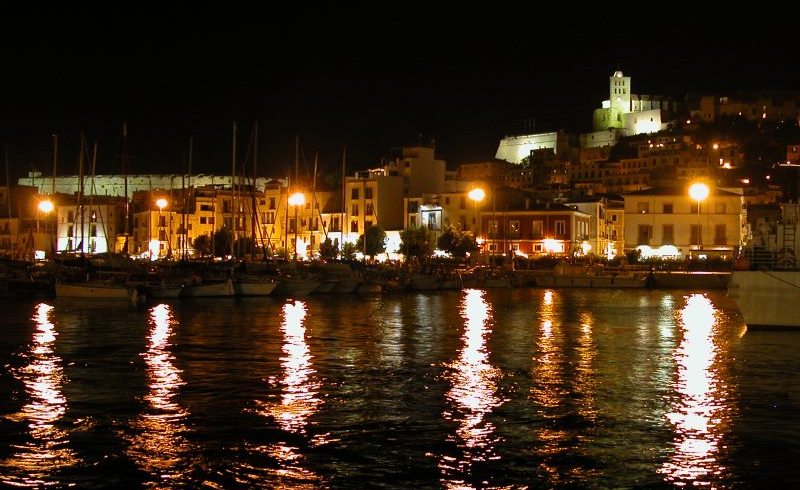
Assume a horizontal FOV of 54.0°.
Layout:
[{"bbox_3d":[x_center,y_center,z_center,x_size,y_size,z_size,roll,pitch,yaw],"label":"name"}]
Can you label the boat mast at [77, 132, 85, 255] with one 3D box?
[{"bbox_3d":[-34.370,-4.760,85.000,0.280,15.040,0.280,0,0,0],"label":"boat mast"}]

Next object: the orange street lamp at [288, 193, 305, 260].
[{"bbox_3d":[-15.340,-2.310,117.000,1.800,10.400,0.800,0,0,0],"label":"orange street lamp"}]

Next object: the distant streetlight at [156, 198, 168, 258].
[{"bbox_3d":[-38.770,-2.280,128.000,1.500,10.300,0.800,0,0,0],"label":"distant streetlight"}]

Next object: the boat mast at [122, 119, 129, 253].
[{"bbox_3d":[-28.910,-5.230,83.000,0.280,15.630,0.280,-1,0,0],"label":"boat mast"}]

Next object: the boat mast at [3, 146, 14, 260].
[{"bbox_3d":[-43.200,-3.990,87.000,0.280,14.080,0.280,-3,0,0],"label":"boat mast"}]

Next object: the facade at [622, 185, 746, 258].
[{"bbox_3d":[39.600,-2.900,114.000,17.000,11.500,9.000,0,0,0],"label":"facade"}]

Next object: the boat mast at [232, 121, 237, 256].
[{"bbox_3d":[-17.270,-5.270,82.000,0.280,15.650,0.280,0,0,0],"label":"boat mast"}]

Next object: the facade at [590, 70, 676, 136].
[{"bbox_3d":[132.800,-80.700,445.000,45.000,37.500,24.000,0,0,14],"label":"facade"}]

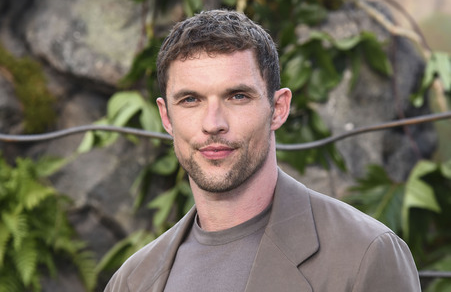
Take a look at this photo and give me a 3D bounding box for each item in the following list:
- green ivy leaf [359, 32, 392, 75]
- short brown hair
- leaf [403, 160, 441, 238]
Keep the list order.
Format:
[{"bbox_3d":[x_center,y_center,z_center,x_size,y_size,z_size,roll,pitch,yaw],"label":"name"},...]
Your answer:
[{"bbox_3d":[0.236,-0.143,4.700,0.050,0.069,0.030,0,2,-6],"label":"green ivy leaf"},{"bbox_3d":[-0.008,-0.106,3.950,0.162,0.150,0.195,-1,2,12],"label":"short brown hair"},{"bbox_3d":[0.307,0.084,4.700,0.060,0.122,0.045,0,2,0],"label":"leaf"}]

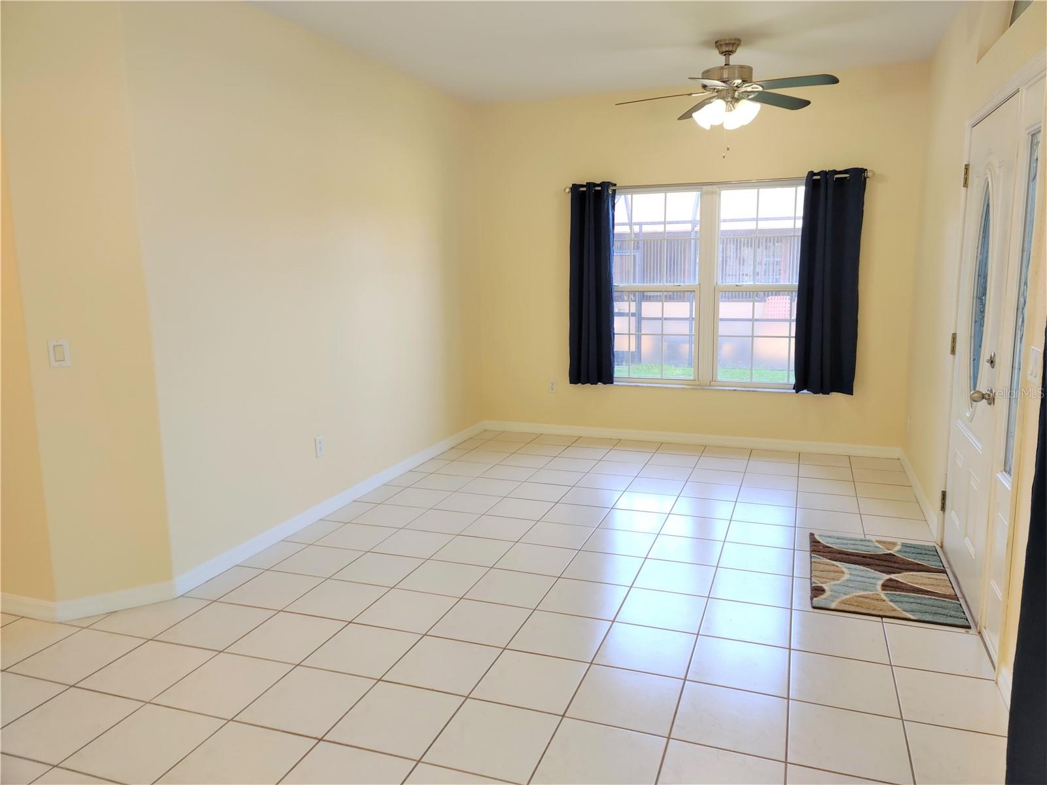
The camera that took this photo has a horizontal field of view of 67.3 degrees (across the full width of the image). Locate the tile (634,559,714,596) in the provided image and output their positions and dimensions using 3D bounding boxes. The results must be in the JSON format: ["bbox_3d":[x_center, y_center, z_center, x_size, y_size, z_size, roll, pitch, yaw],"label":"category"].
[{"bbox_3d":[0.694,0.844,3.576,0.329,0.010,0.340,3,11,19],"label":"tile"}]

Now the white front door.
[{"bbox_3d":[1.931,-0.137,3.226,0.060,2.040,1.278,3,11,19],"label":"white front door"}]

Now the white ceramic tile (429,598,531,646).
[{"bbox_3d":[-0.171,0.939,3.217,0.333,0.010,0.337,3,11,20],"label":"white ceramic tile"}]

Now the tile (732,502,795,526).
[{"bbox_3d":[1.375,0.696,4.487,0.333,0.010,0.337,3,11,20],"label":"tile"}]

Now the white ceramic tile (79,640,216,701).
[{"bbox_3d":[-1.347,1.001,2.834,0.336,0.010,0.340,3,10,19],"label":"white ceramic tile"}]

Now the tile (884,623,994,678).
[{"bbox_3d":[1.536,0.963,2.929,0.336,0.010,0.340,3,10,19],"label":"tile"}]

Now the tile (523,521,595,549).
[{"bbox_3d":[0.189,0.762,4.188,0.333,0.010,0.337,3,11,20],"label":"tile"}]

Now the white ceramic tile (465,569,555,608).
[{"bbox_3d":[-0.053,0.881,3.537,0.333,0.010,0.337,3,11,20],"label":"white ceramic tile"}]

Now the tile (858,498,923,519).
[{"bbox_3d":[2.127,0.673,4.571,0.333,0.010,0.337,3,11,20],"label":"tile"}]

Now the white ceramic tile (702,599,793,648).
[{"bbox_3d":[0.898,0.927,3.163,0.336,0.010,0.340,3,10,19],"label":"white ceramic tile"}]

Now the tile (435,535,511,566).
[{"bbox_3d":[-0.250,0.793,3.910,0.329,0.010,0.340,3,11,19],"label":"tile"}]

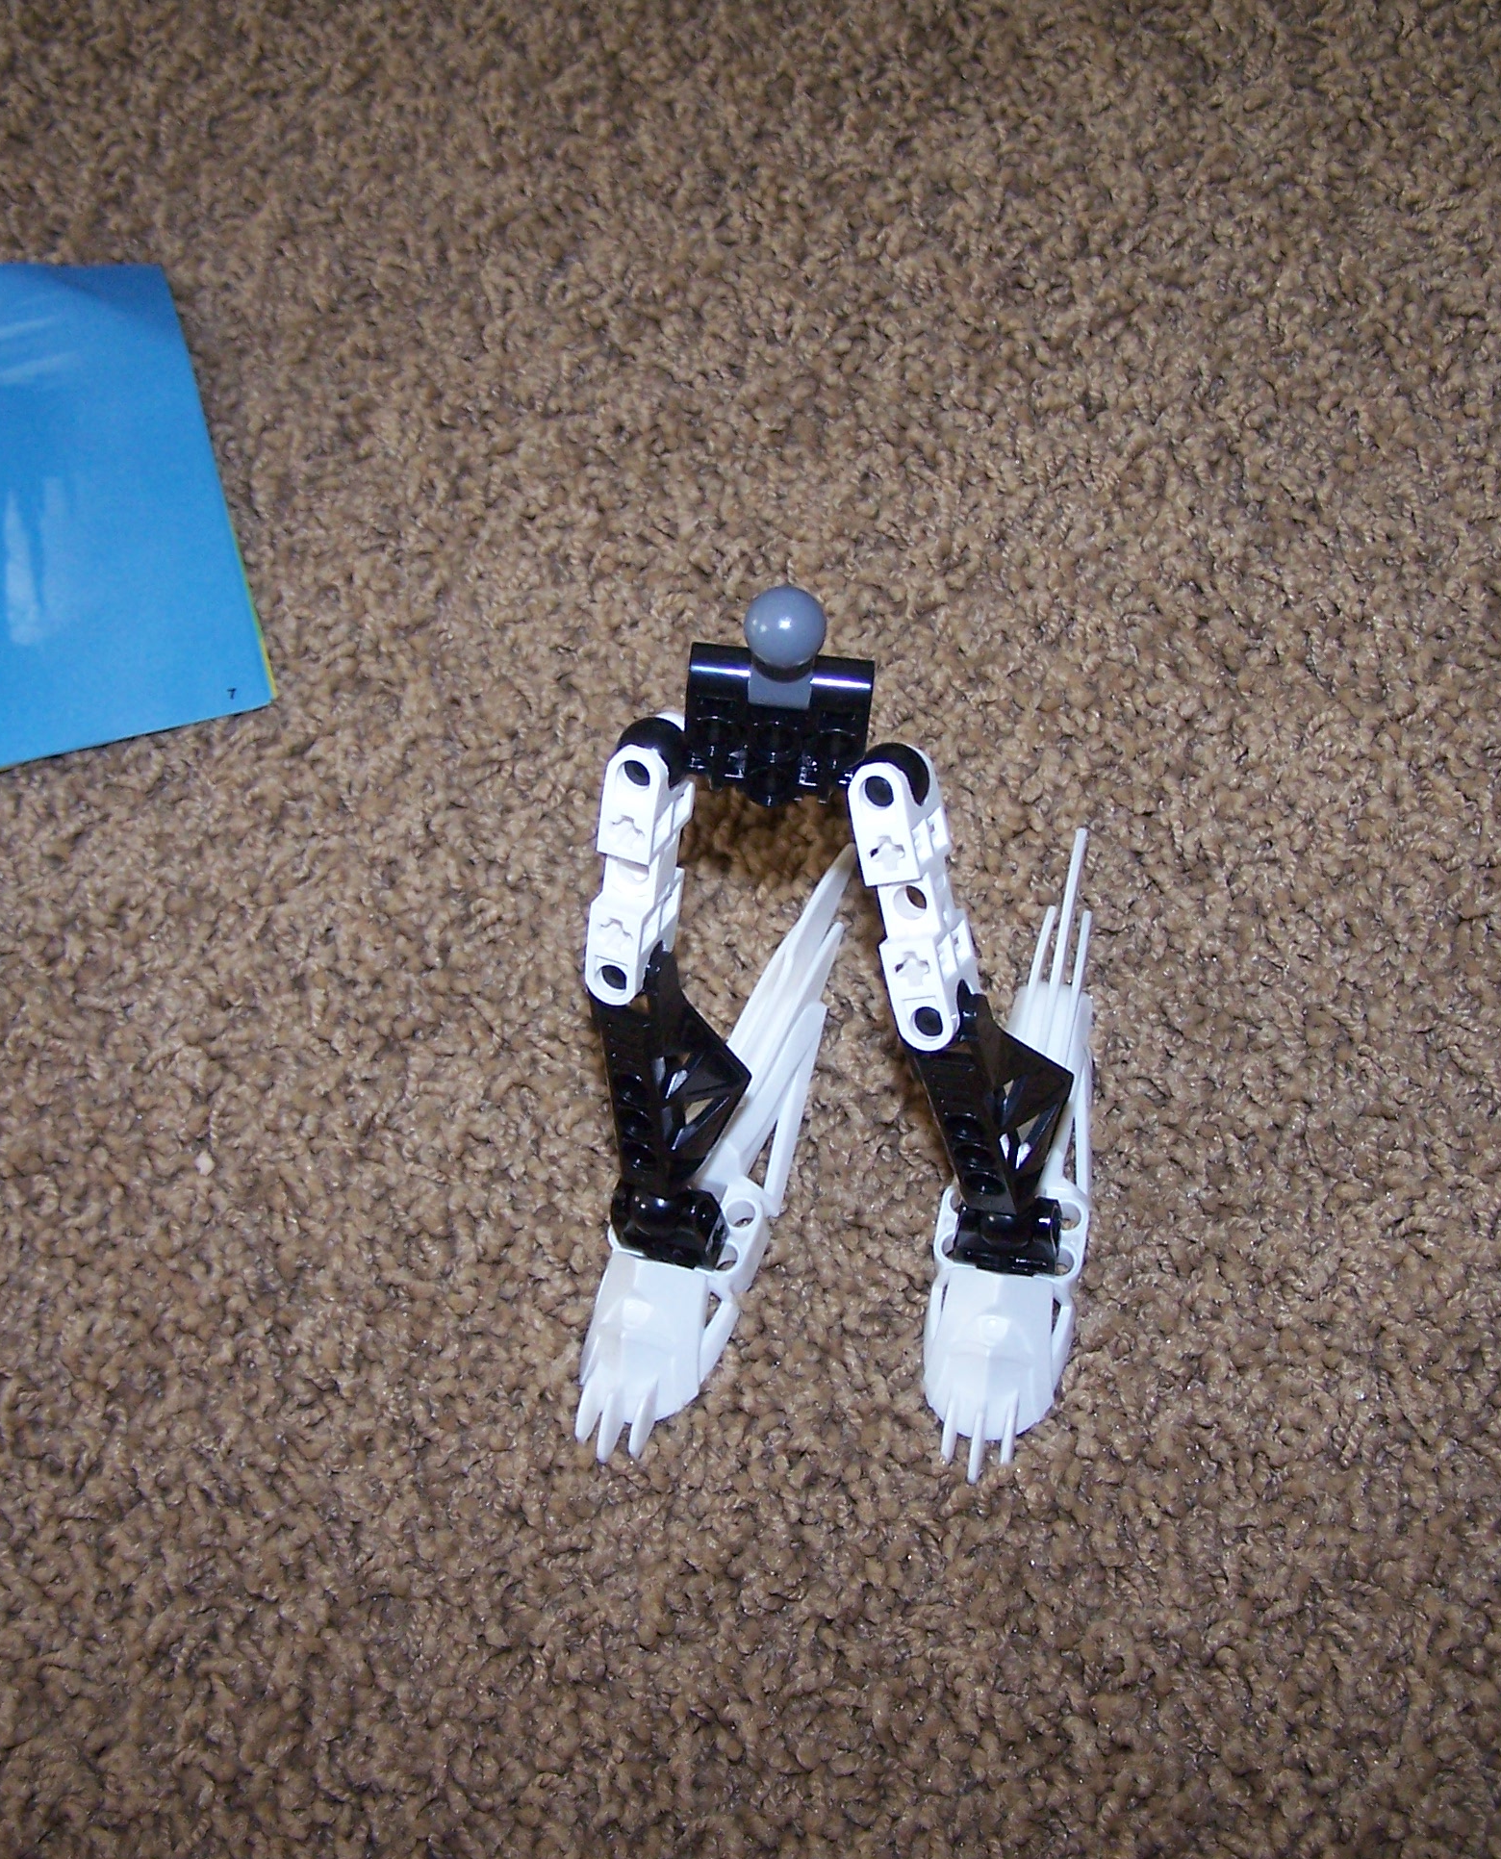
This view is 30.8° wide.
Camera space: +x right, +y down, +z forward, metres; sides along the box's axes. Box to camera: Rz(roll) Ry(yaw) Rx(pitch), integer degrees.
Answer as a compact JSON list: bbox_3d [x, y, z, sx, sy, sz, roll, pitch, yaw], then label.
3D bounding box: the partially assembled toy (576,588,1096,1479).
[{"bbox_3d":[0.018,0.003,0.391,0.076,0.123,0.123,8,60,4],"label":"partially assembled toy"}]

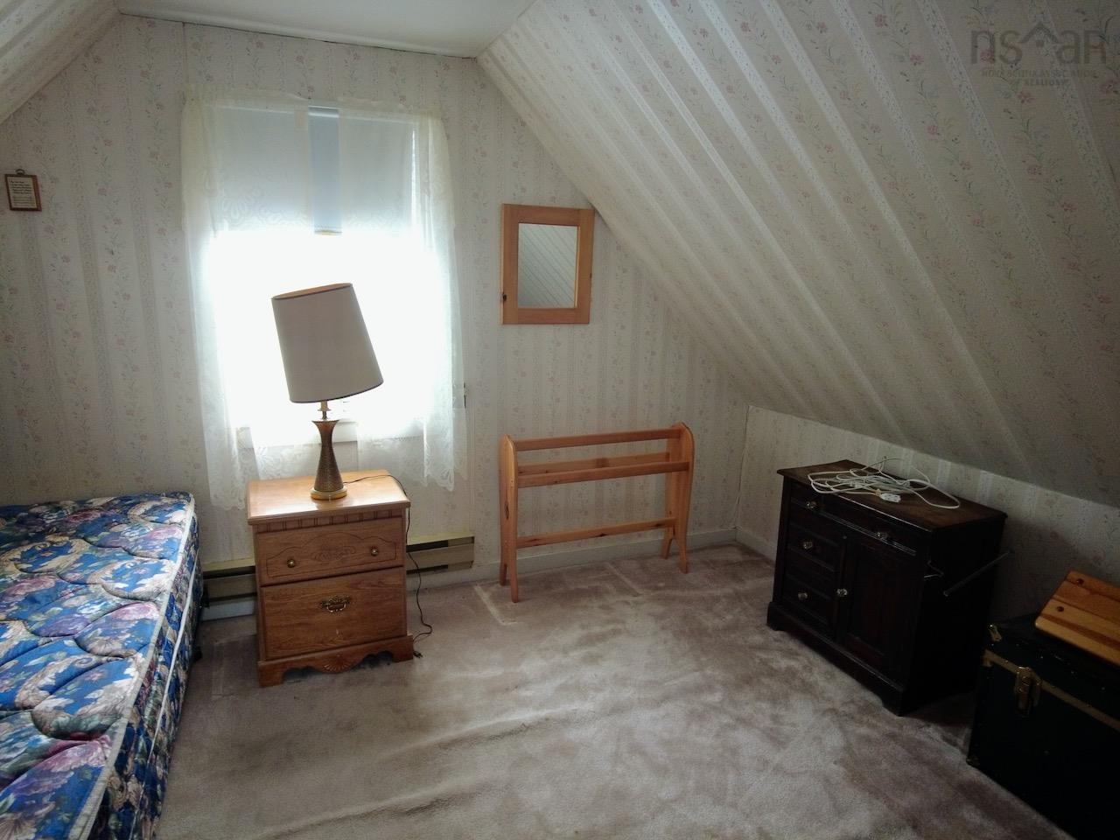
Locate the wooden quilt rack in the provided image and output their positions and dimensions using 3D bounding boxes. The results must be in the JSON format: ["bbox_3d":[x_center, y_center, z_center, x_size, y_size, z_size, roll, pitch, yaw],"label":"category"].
[{"bbox_3d":[0.187,0.419,3.175,0.937,0.778,0.210,-3,12,-21],"label":"wooden quilt rack"}]

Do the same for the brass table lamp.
[{"bbox_3d":[-0.847,-0.102,2.410,0.365,0.794,0.343,-3,12,-21],"label":"brass table lamp"}]

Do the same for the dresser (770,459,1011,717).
[{"bbox_3d":[1.233,0.611,2.552,0.407,0.686,0.708,-4,13,-23],"label":"dresser"}]

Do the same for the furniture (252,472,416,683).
[{"bbox_3d":[-0.909,0.592,2.581,0.551,0.638,0.461,-4,13,-24],"label":"furniture"}]

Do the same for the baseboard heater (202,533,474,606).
[{"bbox_3d":[-0.989,0.669,2.913,1.224,0.166,0.074,-3,12,-21],"label":"baseboard heater"}]

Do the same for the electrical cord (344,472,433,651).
[{"bbox_3d":[-0.697,0.571,2.666,0.307,0.643,0.315,-3,12,-21],"label":"electrical cord"}]

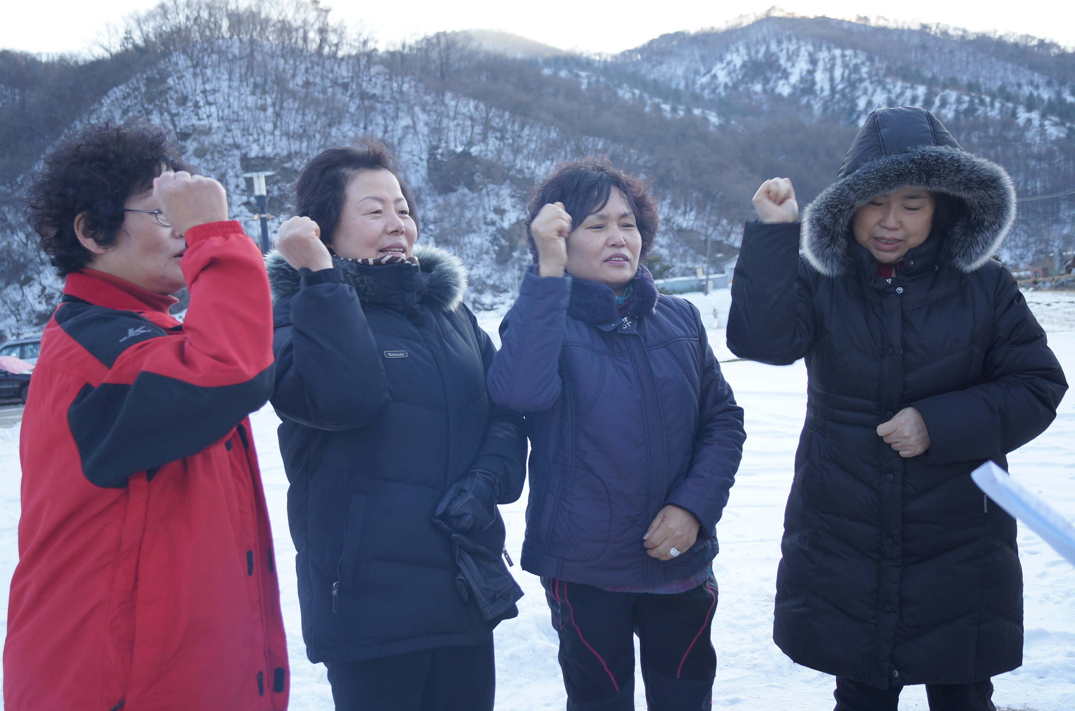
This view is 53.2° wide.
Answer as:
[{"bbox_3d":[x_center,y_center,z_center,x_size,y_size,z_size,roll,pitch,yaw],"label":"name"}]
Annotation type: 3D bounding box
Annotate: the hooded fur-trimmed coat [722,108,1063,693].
[{"bbox_3d":[0.671,0.070,2.020,0.600,1.050,0.420,2,5,19],"label":"hooded fur-trimmed coat"}]

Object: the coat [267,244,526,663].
[{"bbox_3d":[-0.253,0.166,1.950,0.420,0.720,0.520,4,6,44],"label":"coat"}]

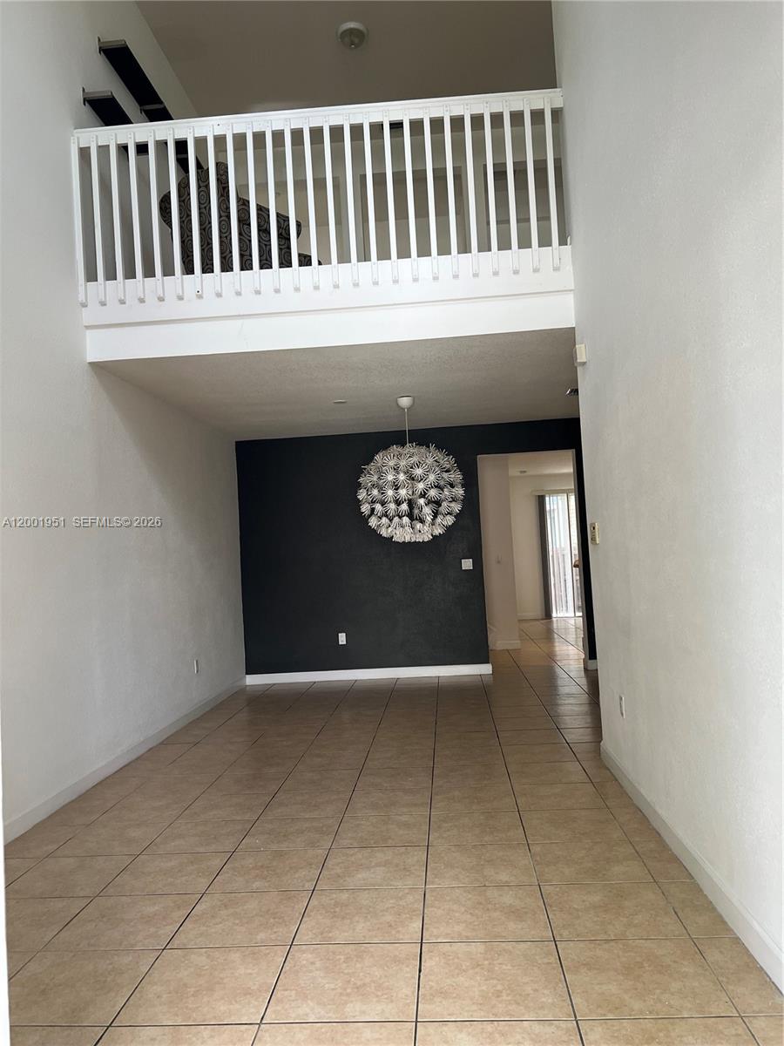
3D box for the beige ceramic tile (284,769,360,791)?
[{"bbox_3d":[-0.427,1.573,4.773,0.450,0.010,0.450,-3,-3,4],"label":"beige ceramic tile"}]

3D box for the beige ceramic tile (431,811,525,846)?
[{"bbox_3d":[0.410,1.482,3.808,0.450,0.010,0.450,-3,-3,4],"label":"beige ceramic tile"}]

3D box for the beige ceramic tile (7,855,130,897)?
[{"bbox_3d":[-1.324,1.453,3.228,0.415,0.010,0.415,-3,-3,4],"label":"beige ceramic tile"}]

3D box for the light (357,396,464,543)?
[{"bbox_3d":[0.164,-0.481,7.010,0.933,1.291,0.933,-3,-3,4],"label":"light"}]

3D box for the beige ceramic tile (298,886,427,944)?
[{"bbox_3d":[-0.098,1.365,2.725,0.415,0.010,0.415,-3,-3,4],"label":"beige ceramic tile"}]

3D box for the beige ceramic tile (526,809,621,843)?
[{"bbox_3d":[0.797,1.353,3.505,0.415,0.010,0.415,-3,-3,4],"label":"beige ceramic tile"}]

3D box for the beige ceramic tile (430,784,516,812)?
[{"bbox_3d":[0.442,1.501,4.259,0.450,0.010,0.450,-3,-3,4],"label":"beige ceramic tile"}]

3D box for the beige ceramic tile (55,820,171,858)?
[{"bbox_3d":[-1.295,1.471,3.647,0.415,0.010,0.415,-3,-3,4],"label":"beige ceramic tile"}]

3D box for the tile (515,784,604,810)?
[{"bbox_3d":[0.894,1.475,4.228,0.450,0.010,0.450,-3,-3,4],"label":"tile"}]

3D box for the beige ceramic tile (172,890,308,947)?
[{"bbox_3d":[-0.553,1.485,2.943,0.445,0.010,0.445,-3,-3,4],"label":"beige ceramic tile"}]

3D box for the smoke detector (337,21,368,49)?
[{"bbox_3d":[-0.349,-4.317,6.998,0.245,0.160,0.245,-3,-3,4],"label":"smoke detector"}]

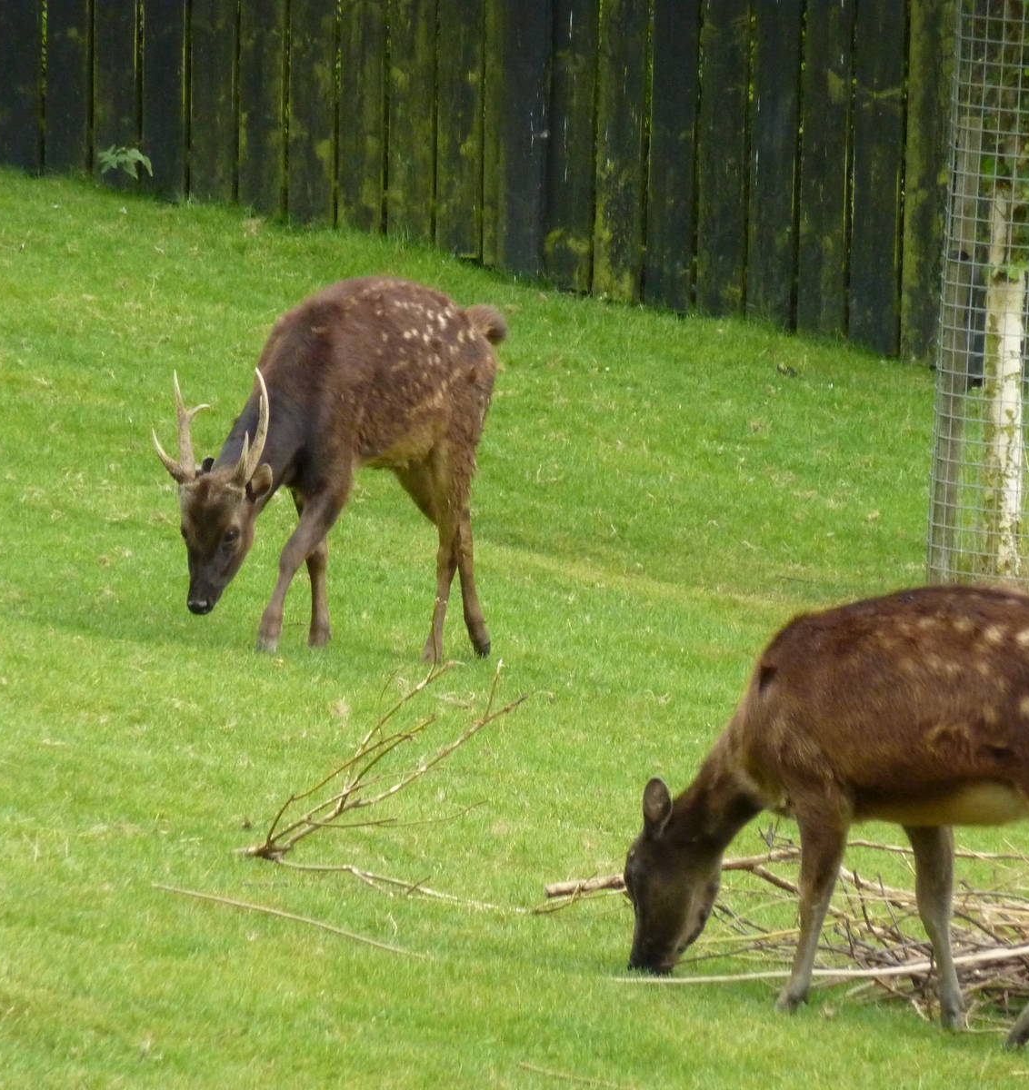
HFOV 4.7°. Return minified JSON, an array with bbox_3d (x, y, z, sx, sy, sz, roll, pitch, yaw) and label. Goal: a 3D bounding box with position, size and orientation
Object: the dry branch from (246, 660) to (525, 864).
[{"bbox_3d":[-0.226,0.382,22.250,0.490,0.320,0.450,0,6,0],"label":"dry branch"}]

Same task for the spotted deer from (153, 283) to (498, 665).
[{"bbox_3d":[-0.370,-0.155,25.400,0.280,0.780,0.940,5,7,39],"label":"spotted deer"}]

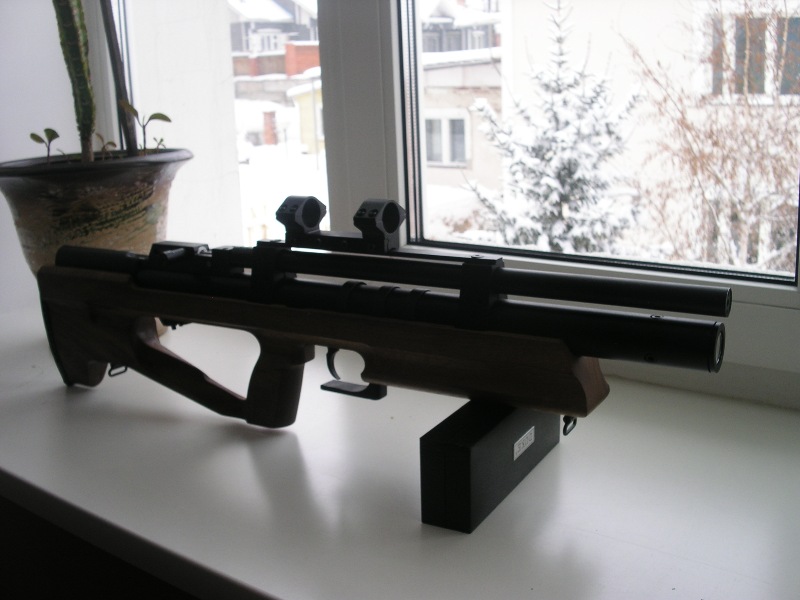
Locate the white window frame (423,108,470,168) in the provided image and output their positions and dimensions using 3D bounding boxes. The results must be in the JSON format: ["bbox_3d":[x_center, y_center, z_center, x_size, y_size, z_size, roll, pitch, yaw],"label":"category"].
[{"bbox_3d":[1.165,-4.058,22.000,1.420,1.460,0.150,7,17,30],"label":"white window frame"}]

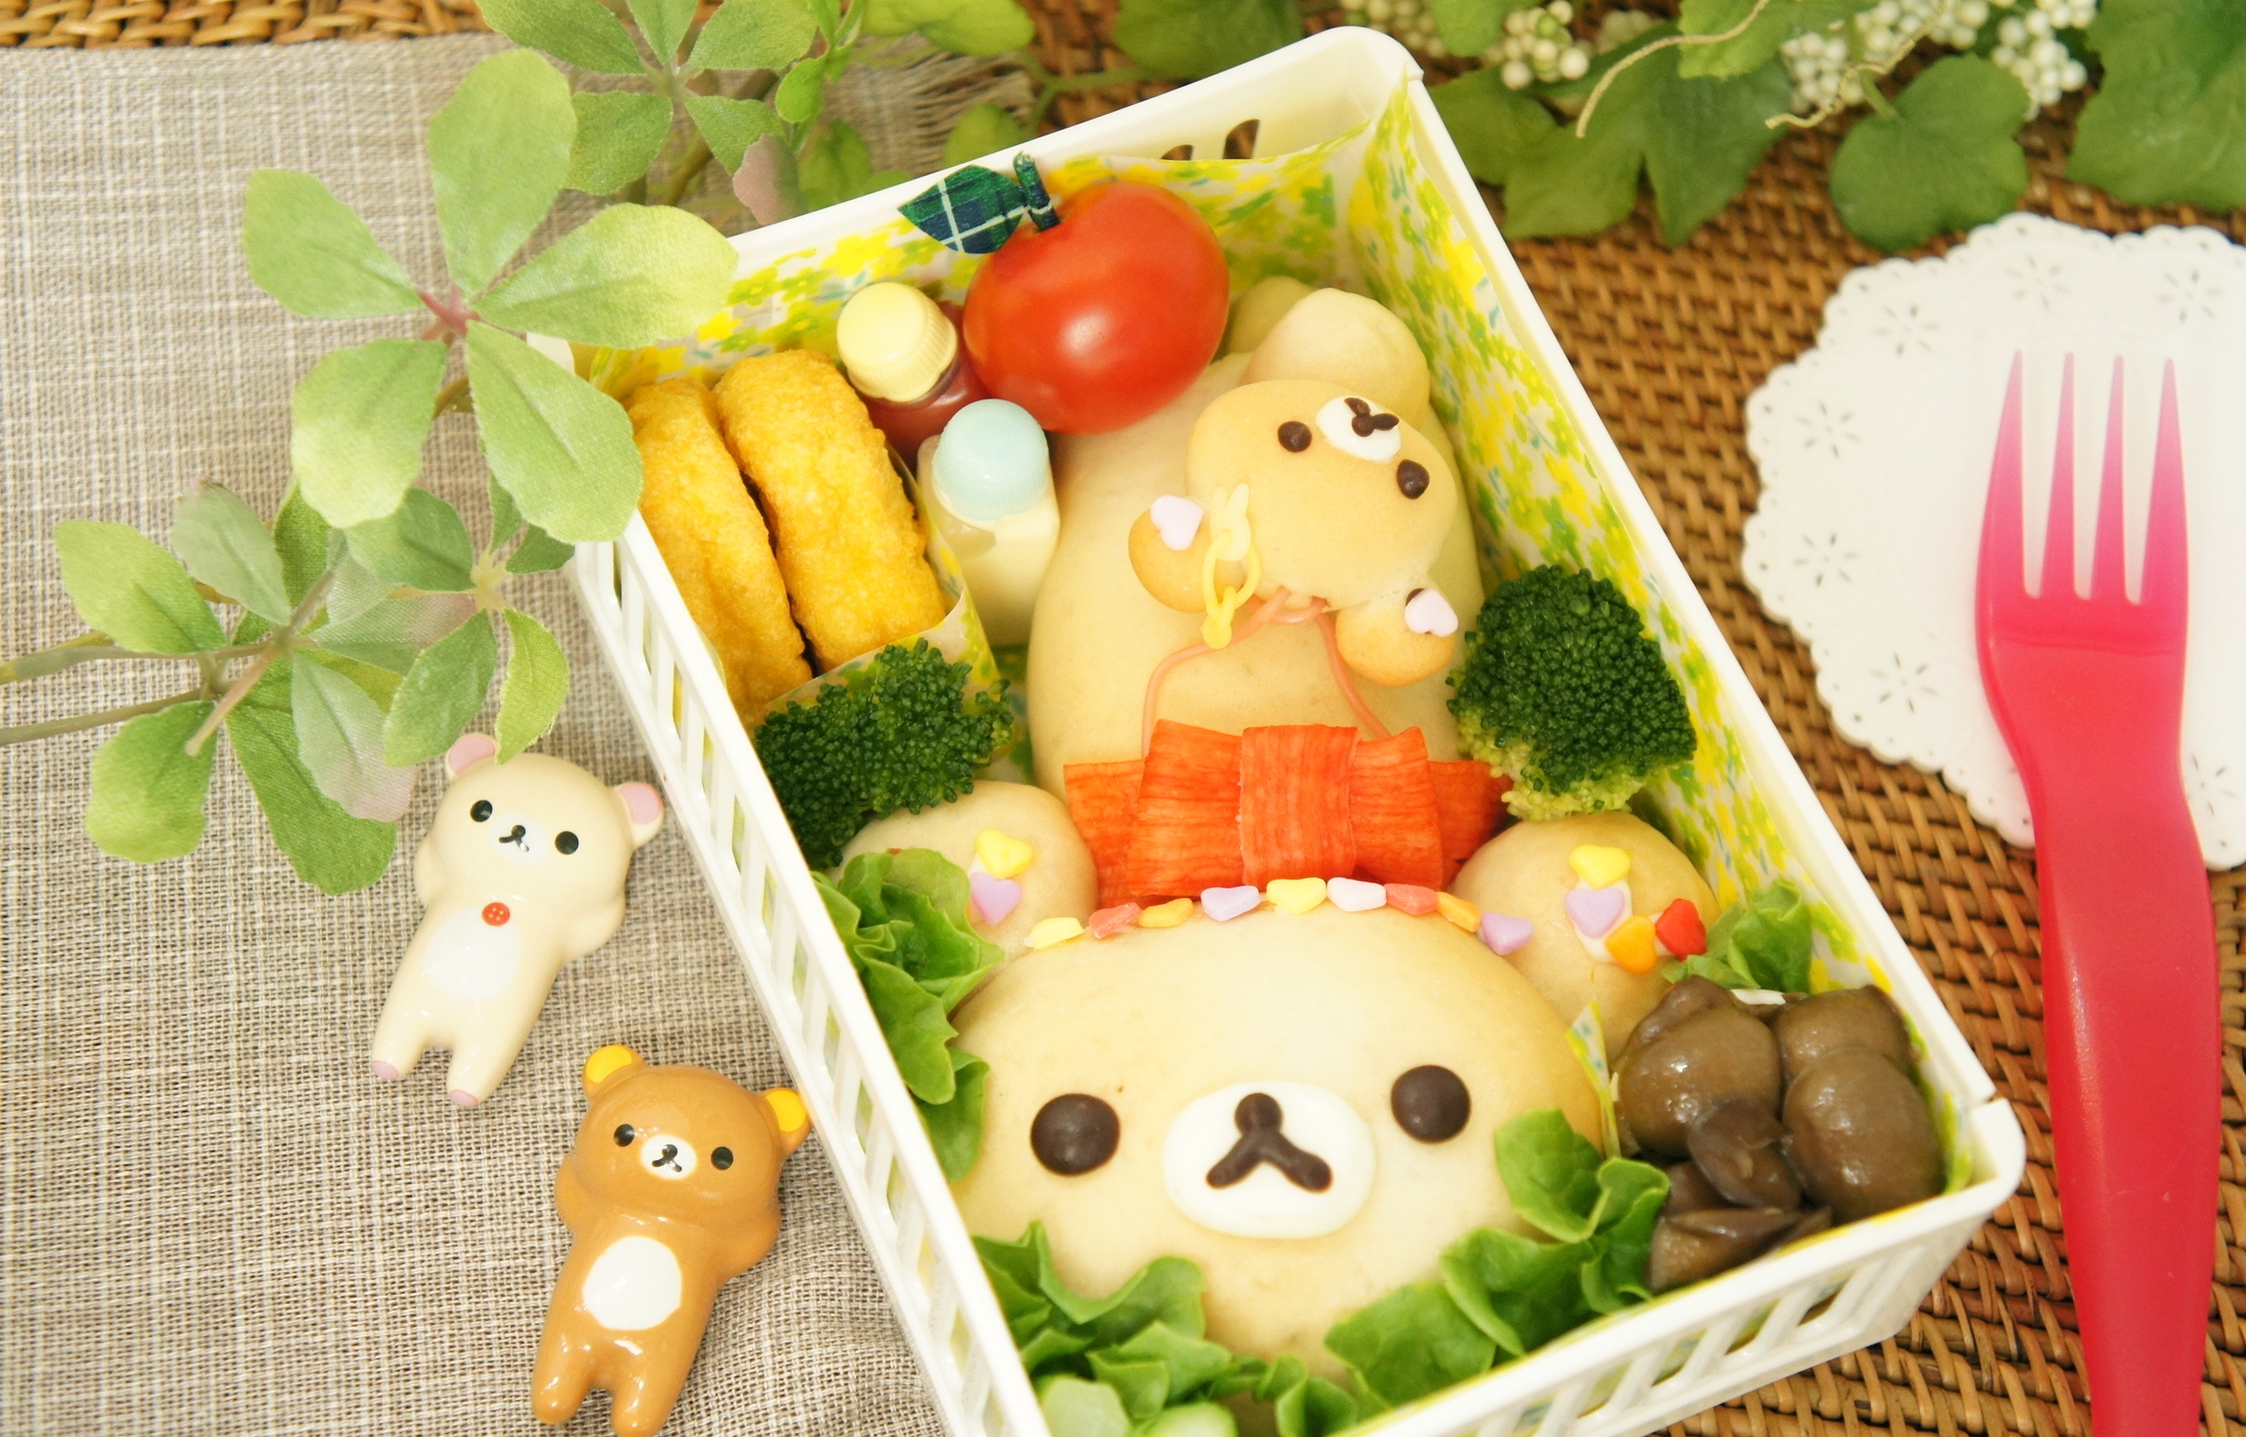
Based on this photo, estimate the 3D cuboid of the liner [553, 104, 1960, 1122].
[{"bbox_3d":[0.012,0.015,0.476,0.111,0.058,0.161,-20,65,-14],"label":"liner"}]

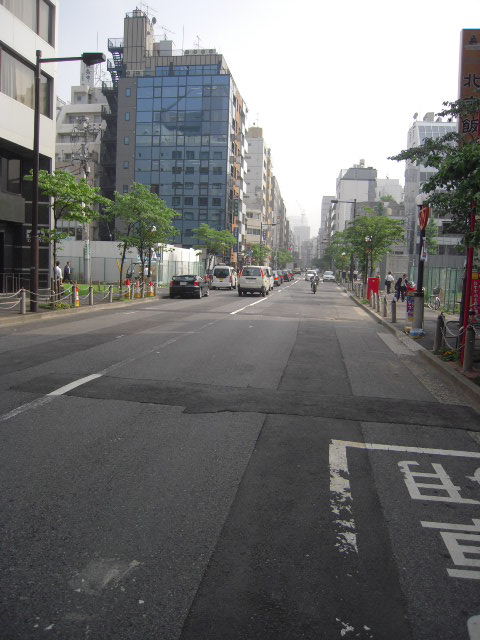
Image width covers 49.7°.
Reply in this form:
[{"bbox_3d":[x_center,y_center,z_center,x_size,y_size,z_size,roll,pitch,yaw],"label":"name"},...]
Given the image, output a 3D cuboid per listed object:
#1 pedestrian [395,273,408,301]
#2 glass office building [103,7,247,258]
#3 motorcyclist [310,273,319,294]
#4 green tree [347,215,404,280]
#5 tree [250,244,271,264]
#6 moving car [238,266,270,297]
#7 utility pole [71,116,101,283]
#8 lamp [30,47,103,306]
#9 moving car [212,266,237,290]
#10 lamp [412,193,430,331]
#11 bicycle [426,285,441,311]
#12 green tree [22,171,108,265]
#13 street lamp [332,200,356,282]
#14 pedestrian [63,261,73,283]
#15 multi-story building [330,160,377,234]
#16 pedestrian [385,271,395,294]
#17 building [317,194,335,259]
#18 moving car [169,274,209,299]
[{"bbox_3d":[9.201,-1.842,29.419,0.550,1.620,0.500,-1,7,-28],"label":"pedestrian"},{"bbox_3d":[-7.939,-23.386,76.648,16.000,34.000,15.500,3,6,8],"label":"glass office building"},{"bbox_3d":[5.572,-2.739,38.515,0.720,1.600,1.900,3,6,8],"label":"motorcyclist"},{"bbox_3d":[8.722,-4.042,33.231,3.700,5.200,3.700,3,6,9],"label":"green tree"},{"bbox_3d":[3.409,-8.948,79.735,3.300,5.300,3.300,3,6,9],"label":"tree"},{"bbox_3d":[1.154,-2.490,33.369,1.700,1.890,4.400,3,6,9],"label":"moving car"},{"bbox_3d":[-11.872,-9.343,40.697,2.100,13.000,1.400,3,6,8],"label":"utility pole"},{"bbox_3d":[-5.486,-4.247,16.367,2.250,8.050,0.380,3,6,9],"label":"lamp"},{"bbox_3d":[-1.134,-3.480,42.393,1.580,1.900,3.700,3,6,8],"label":"moving car"},{"bbox_3d":[5.308,-1.675,15.091,0.460,3.900,0.420,3,6,9],"label":"lamp"},{"bbox_3d":[8.710,-0.967,23.284,0.480,1.040,1.660,2,6,5],"label":"bicycle"},{"bbox_3d":[-6.077,-2.792,18.213,2.700,4.800,2.700,3,6,8],"label":"green tree"},{"bbox_3d":[9.856,-6.998,48.240,2.250,8.150,0.380,3,6,9],"label":"street lamp"},{"bbox_3d":[-13.696,-3.747,40.998,0.600,1.700,0.500,4,6,20],"label":"pedestrian"},{"bbox_3d":[33.835,-27.818,149.699,9.400,31.000,21.000,3,6,8],"label":"multi-story building"},{"bbox_3d":[11.310,-2.808,39.071,0.550,1.710,0.350,3,6,8],"label":"pedestrian"},{"bbox_3d":[39.603,-34.153,210.161,12.000,32.000,15.000,3,6,6],"label":"building"},{"bbox_3d":[-2.634,-2.011,30.207,1.720,1.320,4.350,3,6,7],"label":"moving car"}]

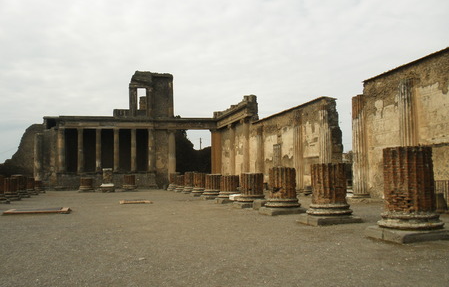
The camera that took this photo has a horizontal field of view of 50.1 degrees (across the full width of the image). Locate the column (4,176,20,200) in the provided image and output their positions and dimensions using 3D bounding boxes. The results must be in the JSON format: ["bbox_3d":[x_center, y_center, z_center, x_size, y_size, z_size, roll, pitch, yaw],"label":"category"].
[{"bbox_3d":[-14.240,3.084,32.243,1.482,1.464,1.482,1,-4,-14],"label":"column"}]

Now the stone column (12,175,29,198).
[{"bbox_3d":[-15.248,3.249,36.255,1.482,1.691,1.482,1,-4,-14],"label":"stone column"}]

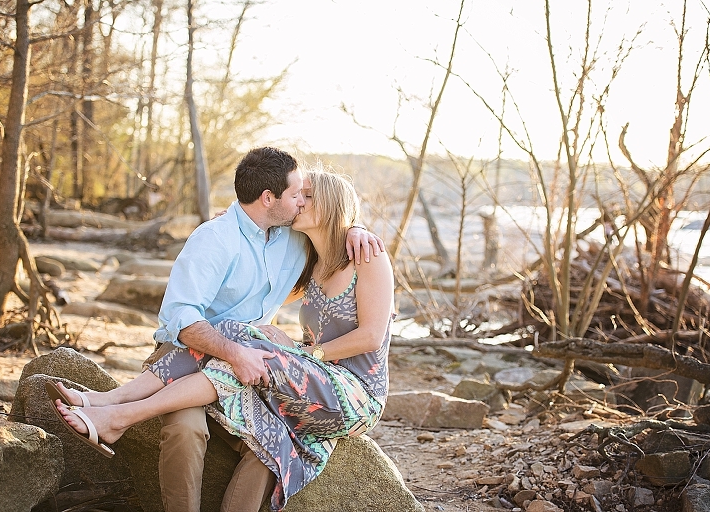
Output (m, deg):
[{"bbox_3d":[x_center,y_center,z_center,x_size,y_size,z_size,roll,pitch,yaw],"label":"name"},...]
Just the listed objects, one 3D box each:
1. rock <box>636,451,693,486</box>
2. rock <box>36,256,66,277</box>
[{"bbox_3d":[1.188,0.818,5.750,0.220,0.140,0.170,0,2,0],"label":"rock"},{"bbox_3d":[-3.171,0.109,15.500,0.340,0.200,0.300,0,2,0],"label":"rock"}]

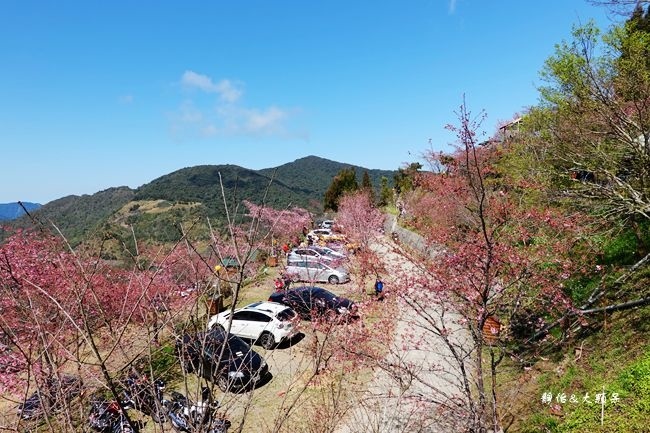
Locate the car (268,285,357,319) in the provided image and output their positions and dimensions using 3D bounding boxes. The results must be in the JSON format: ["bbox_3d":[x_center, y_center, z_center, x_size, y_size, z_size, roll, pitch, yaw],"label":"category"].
[{"bbox_3d":[-0.670,4.537,22.995,4.580,1.470,1.790,0,4,15],"label":"car"}]

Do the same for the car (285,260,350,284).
[{"bbox_3d":[-0.501,3.822,30.342,4.480,1.560,1.720,0,4,12],"label":"car"}]

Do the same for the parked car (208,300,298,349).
[{"bbox_3d":[-3.281,4.792,19.791,4.450,1.580,1.800,1,5,26],"label":"parked car"}]

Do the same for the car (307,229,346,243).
[{"bbox_3d":[0.199,2.187,46.443,4.400,1.530,1.760,0,4,12],"label":"car"}]

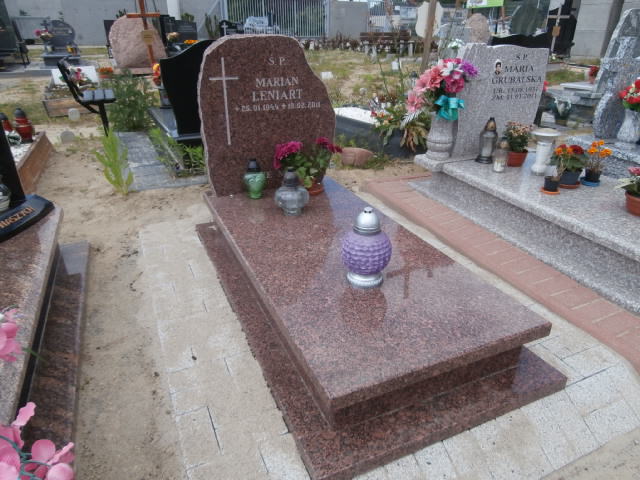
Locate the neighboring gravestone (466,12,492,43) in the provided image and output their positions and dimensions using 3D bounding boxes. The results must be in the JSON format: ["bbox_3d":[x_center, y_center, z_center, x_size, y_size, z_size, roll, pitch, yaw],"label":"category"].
[{"bbox_3d":[4.287,-5.693,12.000,0.650,0.920,0.250,-11,27,-21],"label":"neighboring gravestone"}]

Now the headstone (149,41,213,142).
[{"bbox_3d":[-1.063,-1.363,4.007,0.680,0.790,0.080,-12,27,-23],"label":"headstone"}]

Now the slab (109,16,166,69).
[{"bbox_3d":[-3.702,-4.016,9.000,1.140,0.980,0.300,-11,27,-21],"label":"slab"}]

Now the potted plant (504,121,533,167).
[{"bbox_3d":[1.295,-0.631,2.913,0.175,0.280,0.175,-11,27,-21],"label":"potted plant"}]

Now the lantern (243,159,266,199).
[{"bbox_3d":[-0.347,-0.330,2.378,0.118,0.206,0.118,-11,27,-21],"label":"lantern"}]

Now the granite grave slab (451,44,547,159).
[{"bbox_3d":[1.341,-1.053,3.364,0.735,0.787,0.080,-9,26,-17],"label":"granite grave slab"}]

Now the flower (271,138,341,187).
[{"bbox_3d":[-0.067,-0.392,2.419,0.360,0.280,0.300,-11,27,-21],"label":"flower"}]

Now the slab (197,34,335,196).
[{"bbox_3d":[-0.284,-0.707,2.546,0.777,0.831,0.090,-11,27,-21],"label":"slab"}]

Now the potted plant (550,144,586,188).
[{"bbox_3d":[1.540,-0.452,2.701,0.200,0.250,0.190,-9,26,-17],"label":"potted plant"}]

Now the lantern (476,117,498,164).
[{"bbox_3d":[1.133,-0.675,2.988,0.125,0.298,0.125,-11,27,-21],"label":"lantern"}]

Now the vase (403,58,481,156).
[{"bbox_3d":[0.911,-0.960,3.243,0.510,0.730,0.380,-9,26,-17],"label":"vase"}]

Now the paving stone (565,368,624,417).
[{"bbox_3d":[0.905,0.531,1.475,0.195,0.060,0.110,-11,27,-21],"label":"paving stone"}]

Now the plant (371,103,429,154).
[{"bbox_3d":[0.717,-1.014,4.000,0.500,0.400,0.400,-11,27,-21],"label":"plant"}]

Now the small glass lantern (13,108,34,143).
[{"bbox_3d":[-2.827,-1.086,4.215,0.155,0.300,0.155,-11,27,-21],"label":"small glass lantern"}]

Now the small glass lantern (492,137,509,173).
[{"bbox_3d":[1.240,-0.583,3.022,0.100,0.225,0.100,-9,26,-17],"label":"small glass lantern"}]

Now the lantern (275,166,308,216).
[{"bbox_3d":[-0.151,-0.251,2.272,0.172,0.230,0.172,-1,25,0],"label":"lantern"}]

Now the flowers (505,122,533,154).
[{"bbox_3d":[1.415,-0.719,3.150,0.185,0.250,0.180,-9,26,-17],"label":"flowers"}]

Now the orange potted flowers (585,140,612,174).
[{"bbox_3d":[1.683,-0.484,2.712,0.155,0.235,0.145,-9,26,-17],"label":"orange potted flowers"}]

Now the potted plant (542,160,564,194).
[{"bbox_3d":[1.393,-0.386,2.623,0.120,0.200,0.115,-9,26,-17],"label":"potted plant"}]

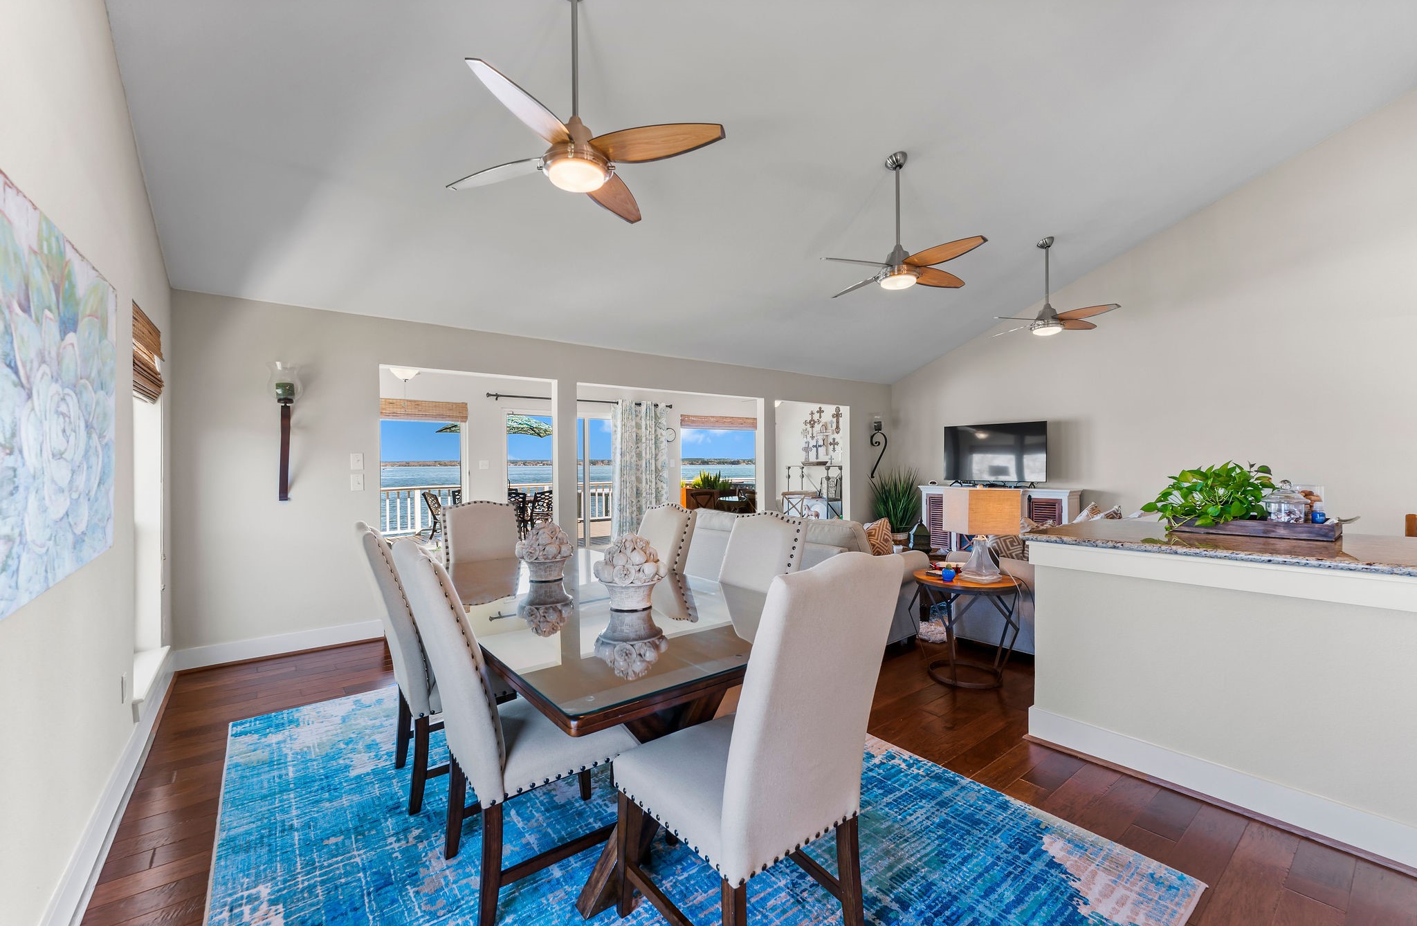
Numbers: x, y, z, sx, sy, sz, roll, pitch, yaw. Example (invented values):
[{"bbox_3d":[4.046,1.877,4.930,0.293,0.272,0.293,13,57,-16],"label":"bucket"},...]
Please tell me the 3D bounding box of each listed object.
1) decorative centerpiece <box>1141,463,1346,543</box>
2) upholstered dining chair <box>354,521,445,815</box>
[{"bbox_3d":[2.521,0.163,2.635,0.340,0.335,0.660,-1,0,-39],"label":"decorative centerpiece"},{"bbox_3d":[-1.089,0.758,2.296,0.655,1.075,0.450,-1,0,-39],"label":"upholstered dining chair"}]

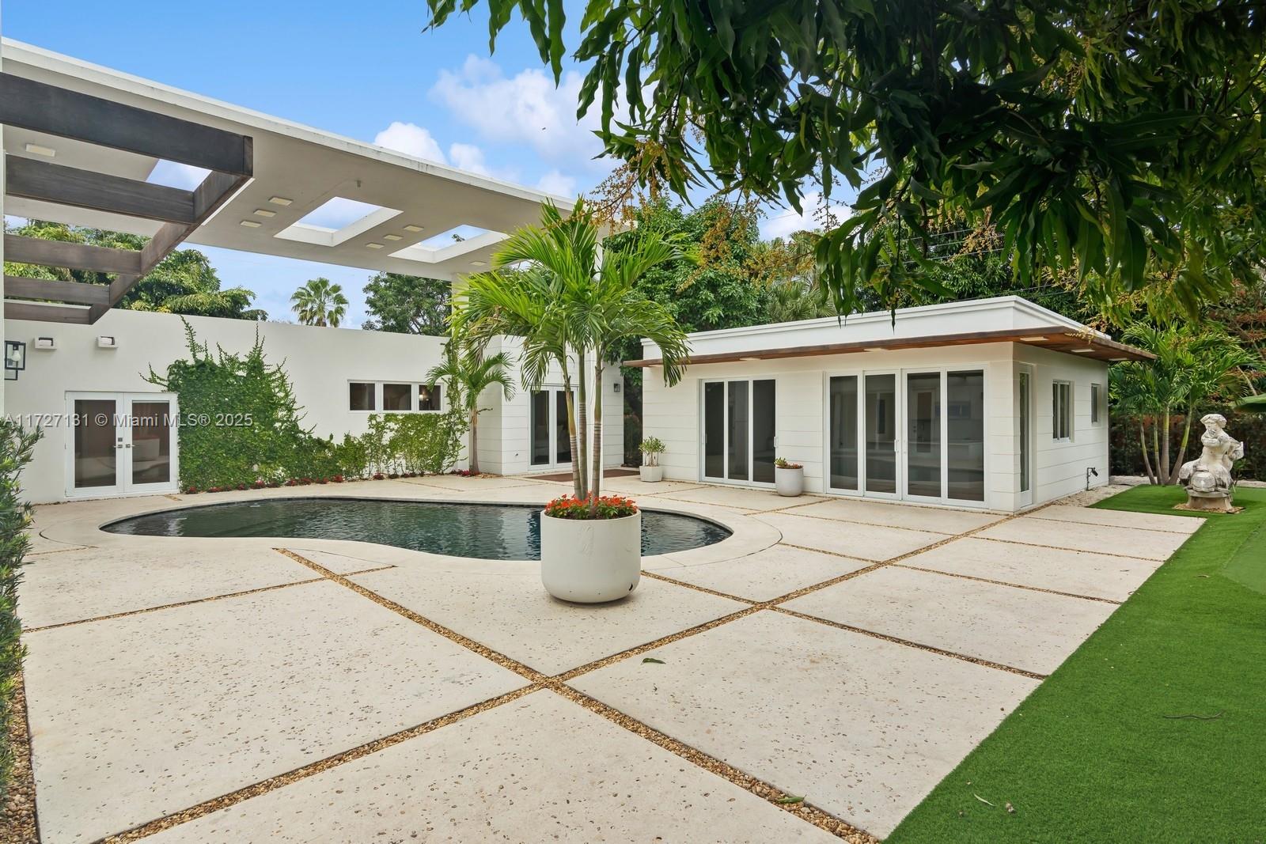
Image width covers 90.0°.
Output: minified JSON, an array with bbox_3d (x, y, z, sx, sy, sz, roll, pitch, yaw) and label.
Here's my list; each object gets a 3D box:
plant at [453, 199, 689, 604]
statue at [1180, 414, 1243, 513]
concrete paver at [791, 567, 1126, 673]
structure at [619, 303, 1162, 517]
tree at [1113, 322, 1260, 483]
[{"bbox_3d":[-0.539,-0.211,5.517,1.950,3.380,1.850,0,1,0],"label":"plant"},{"bbox_3d":[9.861,0.623,10.805,0.800,1.620,0.850,0,1,-35],"label":"statue"},{"bbox_3d":[2.572,1.526,5.134,2.060,0.080,1.870,-1,1,-43],"label":"concrete paver"},{"bbox_3d":[5.522,-0.307,14.633,7.610,3.390,9.170,-1,1,-43],"label":"structure"},{"bbox_3d":[12.192,-0.399,14.024,2.700,3.600,2.600,1,1,41],"label":"tree"}]

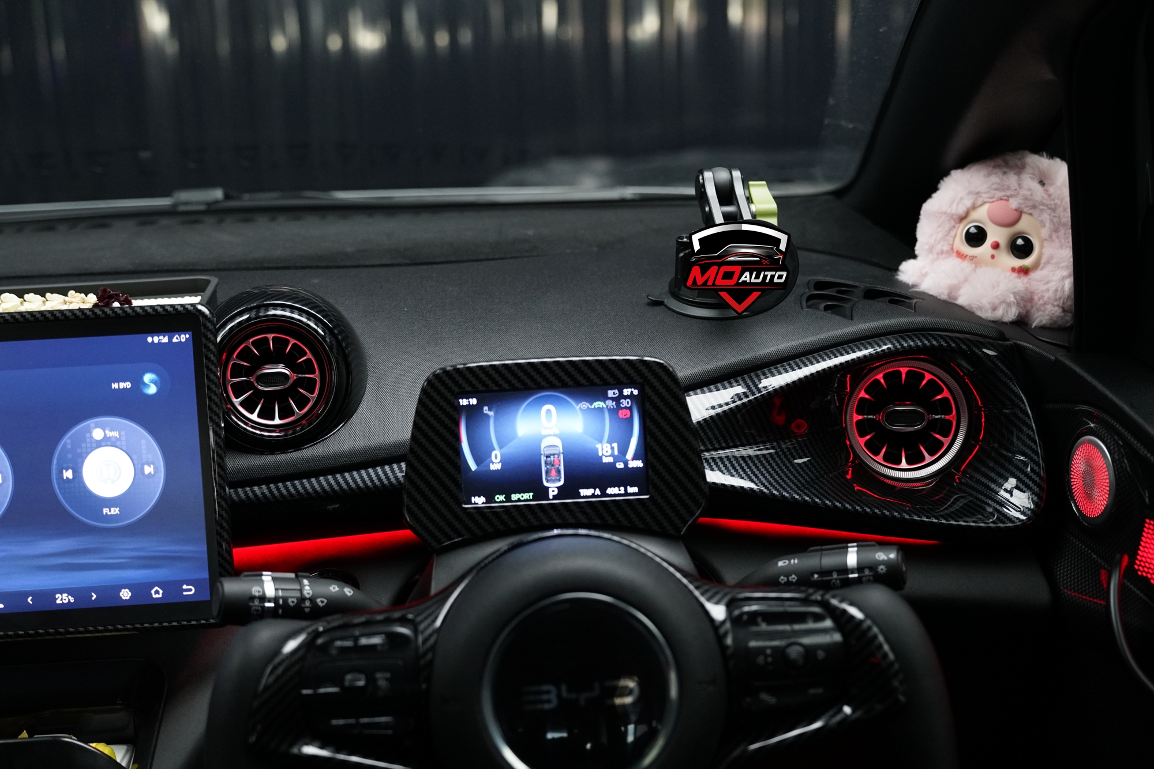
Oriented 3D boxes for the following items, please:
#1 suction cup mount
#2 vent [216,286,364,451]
[{"bbox_3d":[0.101,-0.099,1.020,0.099,0.093,0.083,-4,19,-6],"label":"suction cup mount"},{"bbox_3d":[-0.185,-0.009,0.927,0.101,0.101,0.065,-4,2,-5],"label":"vent"}]

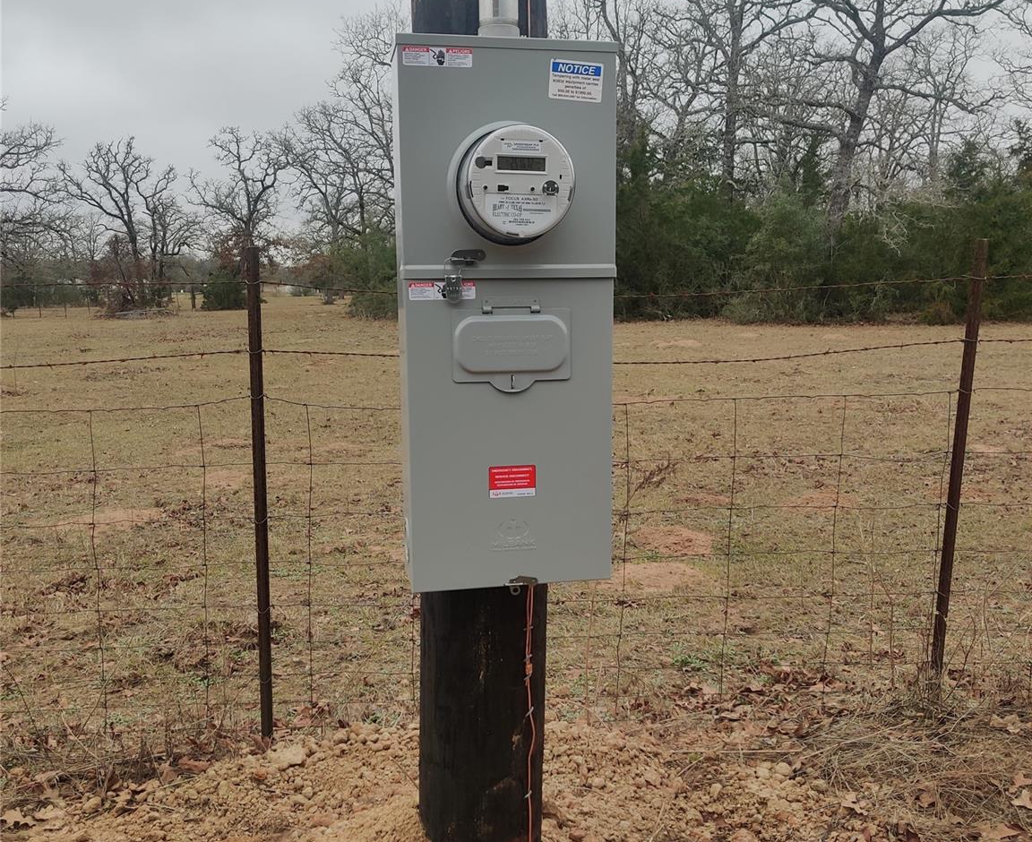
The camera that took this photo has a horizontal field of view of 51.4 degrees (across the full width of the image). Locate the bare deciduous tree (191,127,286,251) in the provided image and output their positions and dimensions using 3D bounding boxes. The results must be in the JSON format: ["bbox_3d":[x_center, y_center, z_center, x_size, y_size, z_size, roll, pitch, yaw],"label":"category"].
[{"bbox_3d":[-14.721,-10.844,57.188,5.212,9.341,5.212,0,10,0],"label":"bare deciduous tree"}]

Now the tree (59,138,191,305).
[{"bbox_3d":[-20.142,-10.122,55.247,6.806,8.653,6.466,0,10,0],"label":"tree"}]

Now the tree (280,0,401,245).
[{"bbox_3d":[-7.388,-12.021,48.845,6.507,13.276,6.507,0,10,0],"label":"tree"}]

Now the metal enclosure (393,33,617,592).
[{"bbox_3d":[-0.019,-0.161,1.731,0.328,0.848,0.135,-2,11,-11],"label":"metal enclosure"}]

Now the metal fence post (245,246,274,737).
[{"bbox_3d":[-0.726,0.231,3.050,0.036,1.433,0.036,0,10,-3],"label":"metal fence post"}]

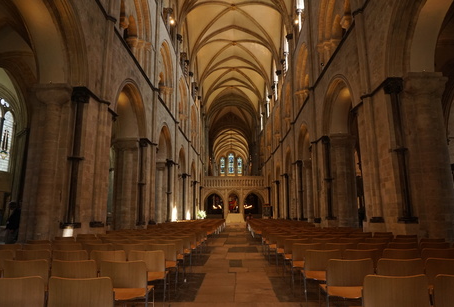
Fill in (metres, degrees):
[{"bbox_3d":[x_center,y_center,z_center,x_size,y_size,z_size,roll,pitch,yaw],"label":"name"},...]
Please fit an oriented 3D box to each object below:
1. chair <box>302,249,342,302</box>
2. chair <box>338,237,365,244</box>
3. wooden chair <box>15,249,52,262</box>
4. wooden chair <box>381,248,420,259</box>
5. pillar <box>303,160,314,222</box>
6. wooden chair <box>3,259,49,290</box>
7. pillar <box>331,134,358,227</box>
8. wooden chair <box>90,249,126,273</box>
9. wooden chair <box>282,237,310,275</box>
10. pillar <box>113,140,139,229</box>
[{"bbox_3d":[1.315,1.754,4.319,0.500,0.810,0.530,0,-12,-1],"label":"chair"},{"bbox_3d":[2.566,2.190,6.459,0.525,0.775,0.540,0,-12,0],"label":"chair"},{"bbox_3d":[-2.807,1.847,4.624,0.525,0.775,0.540,-1,-12,2],"label":"wooden chair"},{"bbox_3d":[2.481,1.795,4.525,0.525,0.775,0.540,0,-12,0],"label":"wooden chair"},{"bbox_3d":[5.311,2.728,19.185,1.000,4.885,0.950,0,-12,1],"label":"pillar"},{"bbox_3d":[-2.147,1.595,3.458,0.500,0.810,0.530,-1,-12,2],"label":"wooden chair"},{"bbox_3d":[5.044,1.562,13.131,1.200,4.550,1.200,-1,-11,1],"label":"pillar"},{"bbox_3d":[-1.599,1.778,4.355,0.500,0.810,0.530,-1,-12,2],"label":"wooden chair"},{"bbox_3d":[1.451,2.196,6.454,0.525,0.775,0.540,0,-12,0],"label":"wooden chair"},{"bbox_3d":[-4.388,1.688,13.337,1.200,4.550,1.200,-1,-11,1],"label":"pillar"}]

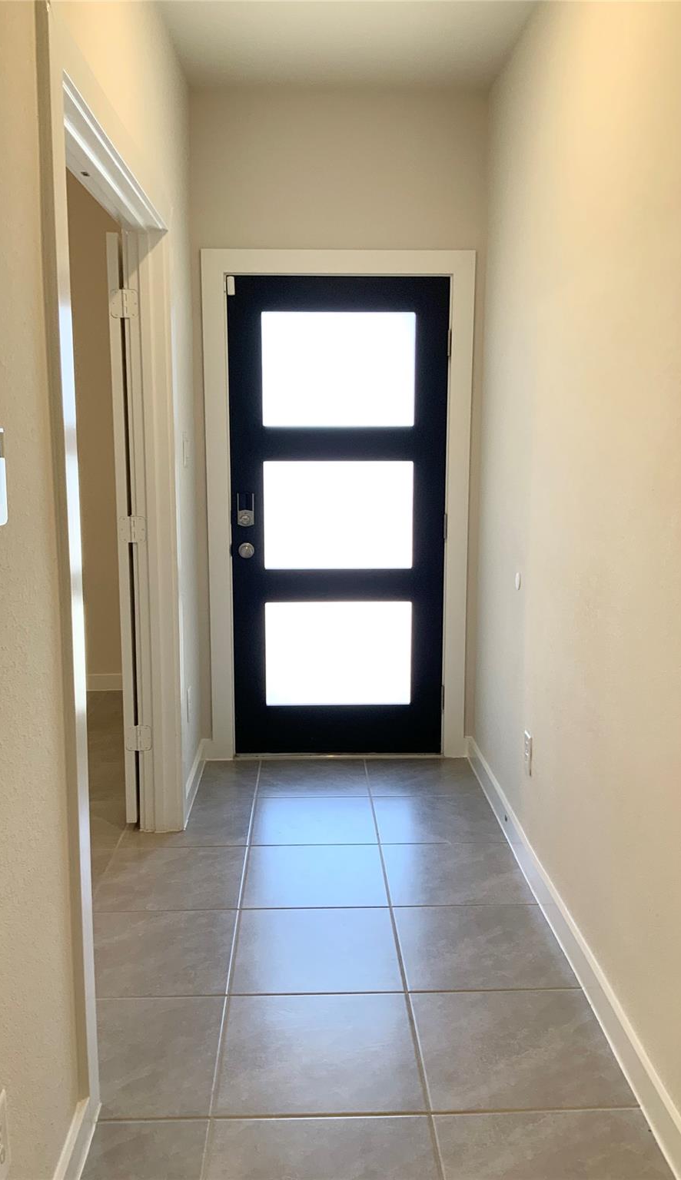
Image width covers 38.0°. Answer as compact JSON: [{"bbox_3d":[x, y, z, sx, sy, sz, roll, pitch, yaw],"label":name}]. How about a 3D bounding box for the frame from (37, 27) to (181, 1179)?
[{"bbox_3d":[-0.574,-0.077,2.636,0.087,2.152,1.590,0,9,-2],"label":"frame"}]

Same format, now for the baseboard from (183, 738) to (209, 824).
[{"bbox_3d":[-0.584,0.758,3.948,0.019,0.093,0.750,0,9,-2],"label":"baseboard"}]

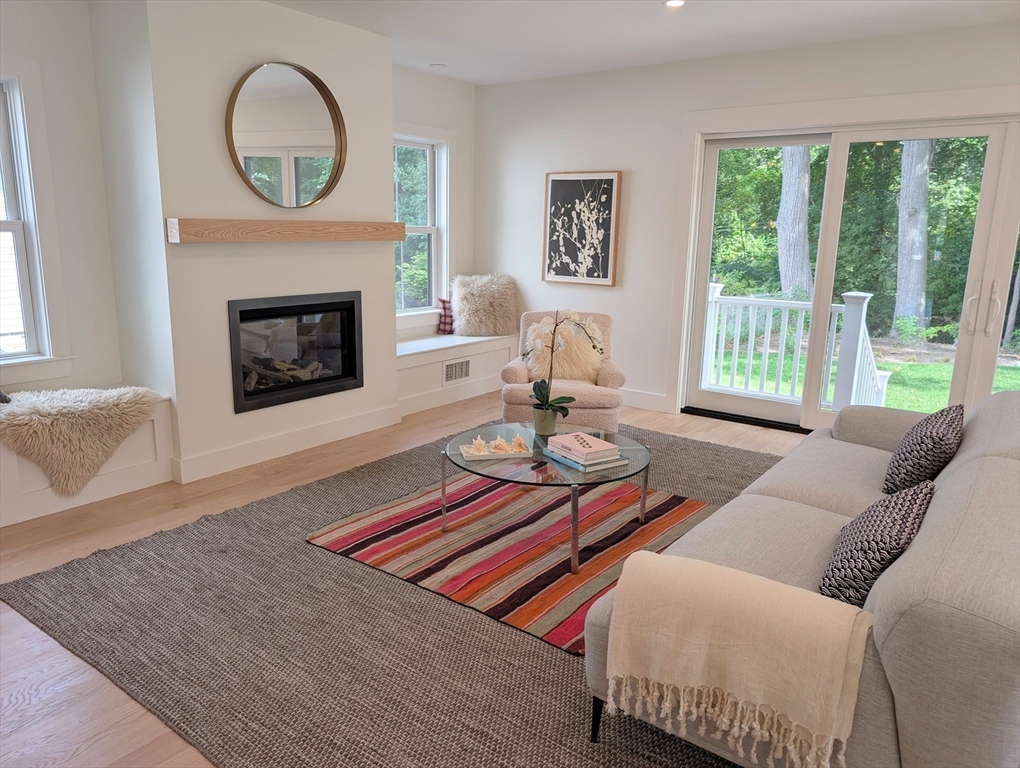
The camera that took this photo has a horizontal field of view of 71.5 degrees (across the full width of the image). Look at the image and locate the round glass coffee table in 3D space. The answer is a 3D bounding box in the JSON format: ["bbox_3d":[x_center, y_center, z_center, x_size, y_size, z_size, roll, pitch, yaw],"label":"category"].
[{"bbox_3d":[0.169,0.481,3.268,0.935,0.385,0.935,1,12,0],"label":"round glass coffee table"}]

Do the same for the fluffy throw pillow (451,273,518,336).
[{"bbox_3d":[-0.217,-0.659,6.024,0.530,0.520,0.220,2,0,6],"label":"fluffy throw pillow"}]

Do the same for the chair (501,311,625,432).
[{"bbox_3d":[0.382,-0.088,4.935,0.810,0.800,0.820,2,12,6],"label":"chair"}]

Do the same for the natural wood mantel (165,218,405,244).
[{"bbox_3d":[-1.196,-0.882,4.099,0.108,0.118,1.554,10,15,35],"label":"natural wood mantel"}]

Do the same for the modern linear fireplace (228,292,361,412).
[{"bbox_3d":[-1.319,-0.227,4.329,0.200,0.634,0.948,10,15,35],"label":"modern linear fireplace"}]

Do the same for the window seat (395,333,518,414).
[{"bbox_3d":[-0.590,-0.119,5.791,0.520,0.459,1.512,10,15,35],"label":"window seat"}]

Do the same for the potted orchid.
[{"bbox_3d":[0.263,-0.054,3.485,0.400,0.600,0.270,1,12,0],"label":"potted orchid"}]

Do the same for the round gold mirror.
[{"bbox_3d":[-1.228,-1.382,3.974,0.060,0.765,0.765,10,15,35],"label":"round gold mirror"}]

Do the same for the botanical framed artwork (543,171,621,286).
[{"bbox_3d":[0.571,-1.225,5.612,0.683,0.863,0.040,10,15,35],"label":"botanical framed artwork"}]

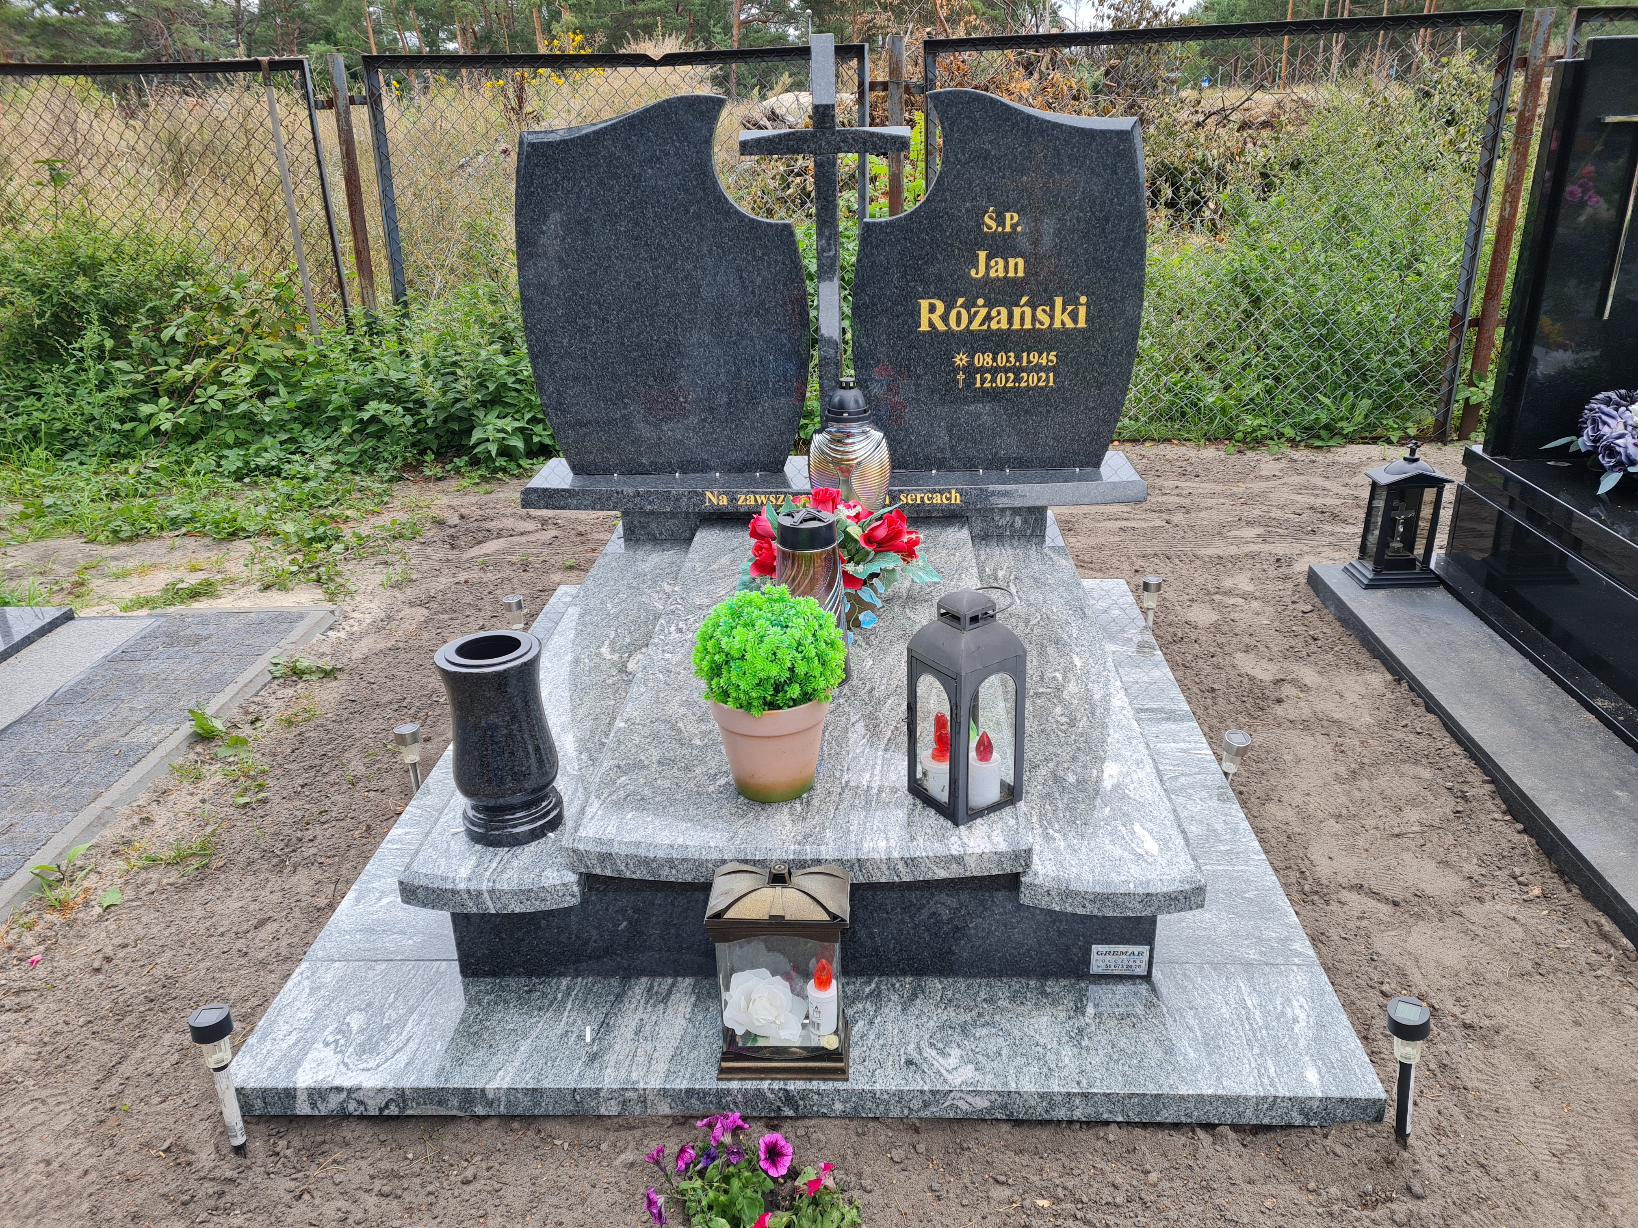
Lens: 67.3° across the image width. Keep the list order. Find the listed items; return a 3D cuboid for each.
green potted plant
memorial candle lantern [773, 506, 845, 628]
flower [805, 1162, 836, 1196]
[{"bbox_3d":[-0.084,0.137,2.163,0.265,0.360,0.262,-1,24,3],"label":"green potted plant"},{"bbox_3d":[-0.014,-0.043,2.712,0.160,0.377,0.160,-1,22,3],"label":"memorial candle lantern"},{"bbox_3d":[0.002,0.806,1.756,0.047,0.046,0.042,-3,24,-2],"label":"flower"}]

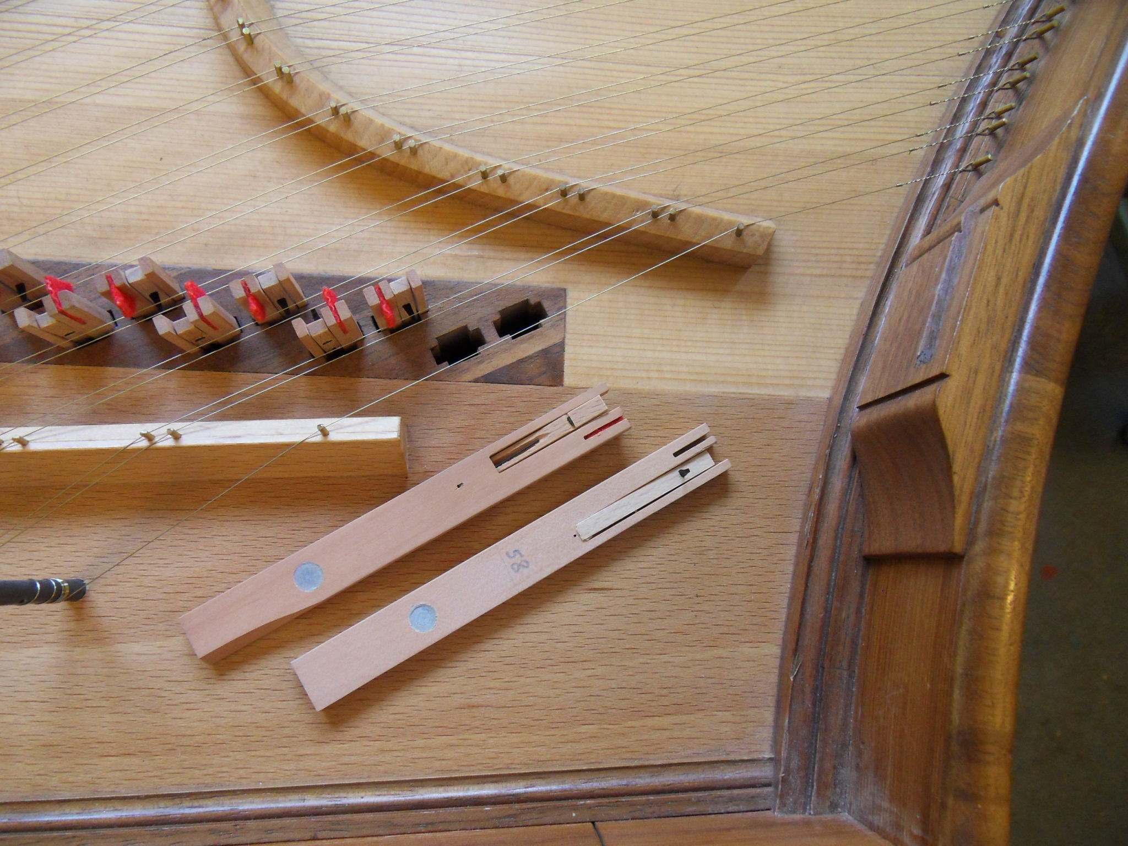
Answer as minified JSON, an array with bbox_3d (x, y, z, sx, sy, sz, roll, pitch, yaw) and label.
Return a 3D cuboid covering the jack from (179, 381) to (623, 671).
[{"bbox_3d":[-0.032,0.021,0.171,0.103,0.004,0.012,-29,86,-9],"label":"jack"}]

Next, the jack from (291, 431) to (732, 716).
[{"bbox_3d":[-0.010,0.030,0.172,0.103,0.004,0.011,-29,86,-9],"label":"jack"}]

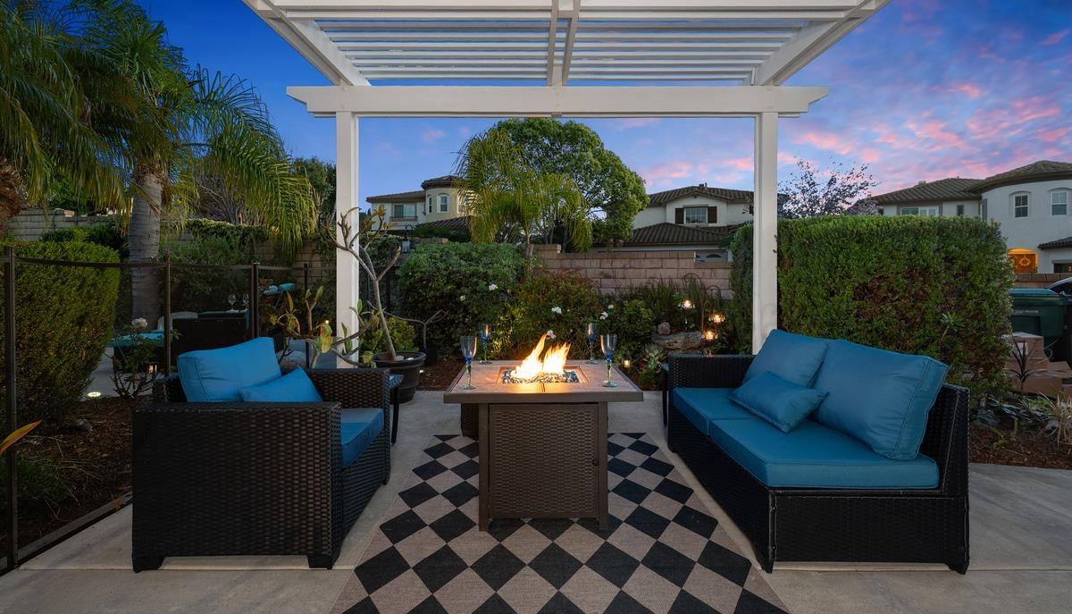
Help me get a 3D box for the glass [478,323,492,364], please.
[{"bbox_3d":[-0.285,0.207,2.482,0.075,0.225,0.075,0,3,0],"label":"glass"}]

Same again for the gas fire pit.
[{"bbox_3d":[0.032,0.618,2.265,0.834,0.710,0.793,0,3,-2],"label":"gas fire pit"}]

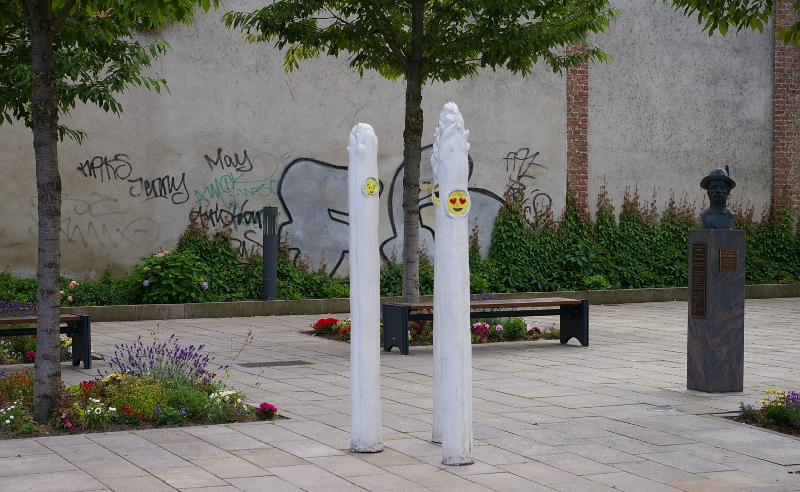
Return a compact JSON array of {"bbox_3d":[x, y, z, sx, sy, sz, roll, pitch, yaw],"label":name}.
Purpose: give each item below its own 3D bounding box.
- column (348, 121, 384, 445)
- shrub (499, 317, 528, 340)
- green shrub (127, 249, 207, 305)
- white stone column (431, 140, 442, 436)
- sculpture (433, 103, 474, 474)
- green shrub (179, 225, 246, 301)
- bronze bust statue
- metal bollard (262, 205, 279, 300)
[{"bbox_3d":[-0.198,0.236,10.390,0.190,1.875,0.190,0,2,0],"label":"column"},{"bbox_3d":[1.139,0.823,18.279,0.310,0.270,0.290,0,2,0],"label":"shrub"},{"bbox_3d":[-2.746,0.374,21.600,0.950,0.690,0.800,-1,3,-23],"label":"green shrub"},{"bbox_3d":[0.271,0.238,10.729,0.185,1.846,0.185,1,3,23],"label":"white stone column"},{"bbox_3d":[0.307,0.207,9.980,0.205,1.982,0.205,0,2,-15],"label":"sculpture"},{"bbox_3d":[-2.276,0.212,22.100,0.880,0.940,0.650,-1,3,-23],"label":"green shrub"},{"bbox_3d":[2.328,-0.347,13.293,0.265,0.468,0.270,1,3,18],"label":"bronze bust statue"},{"bbox_3d":[-1.559,0.096,21.950,0.172,1.130,0.172,-1,3,-23],"label":"metal bollard"}]

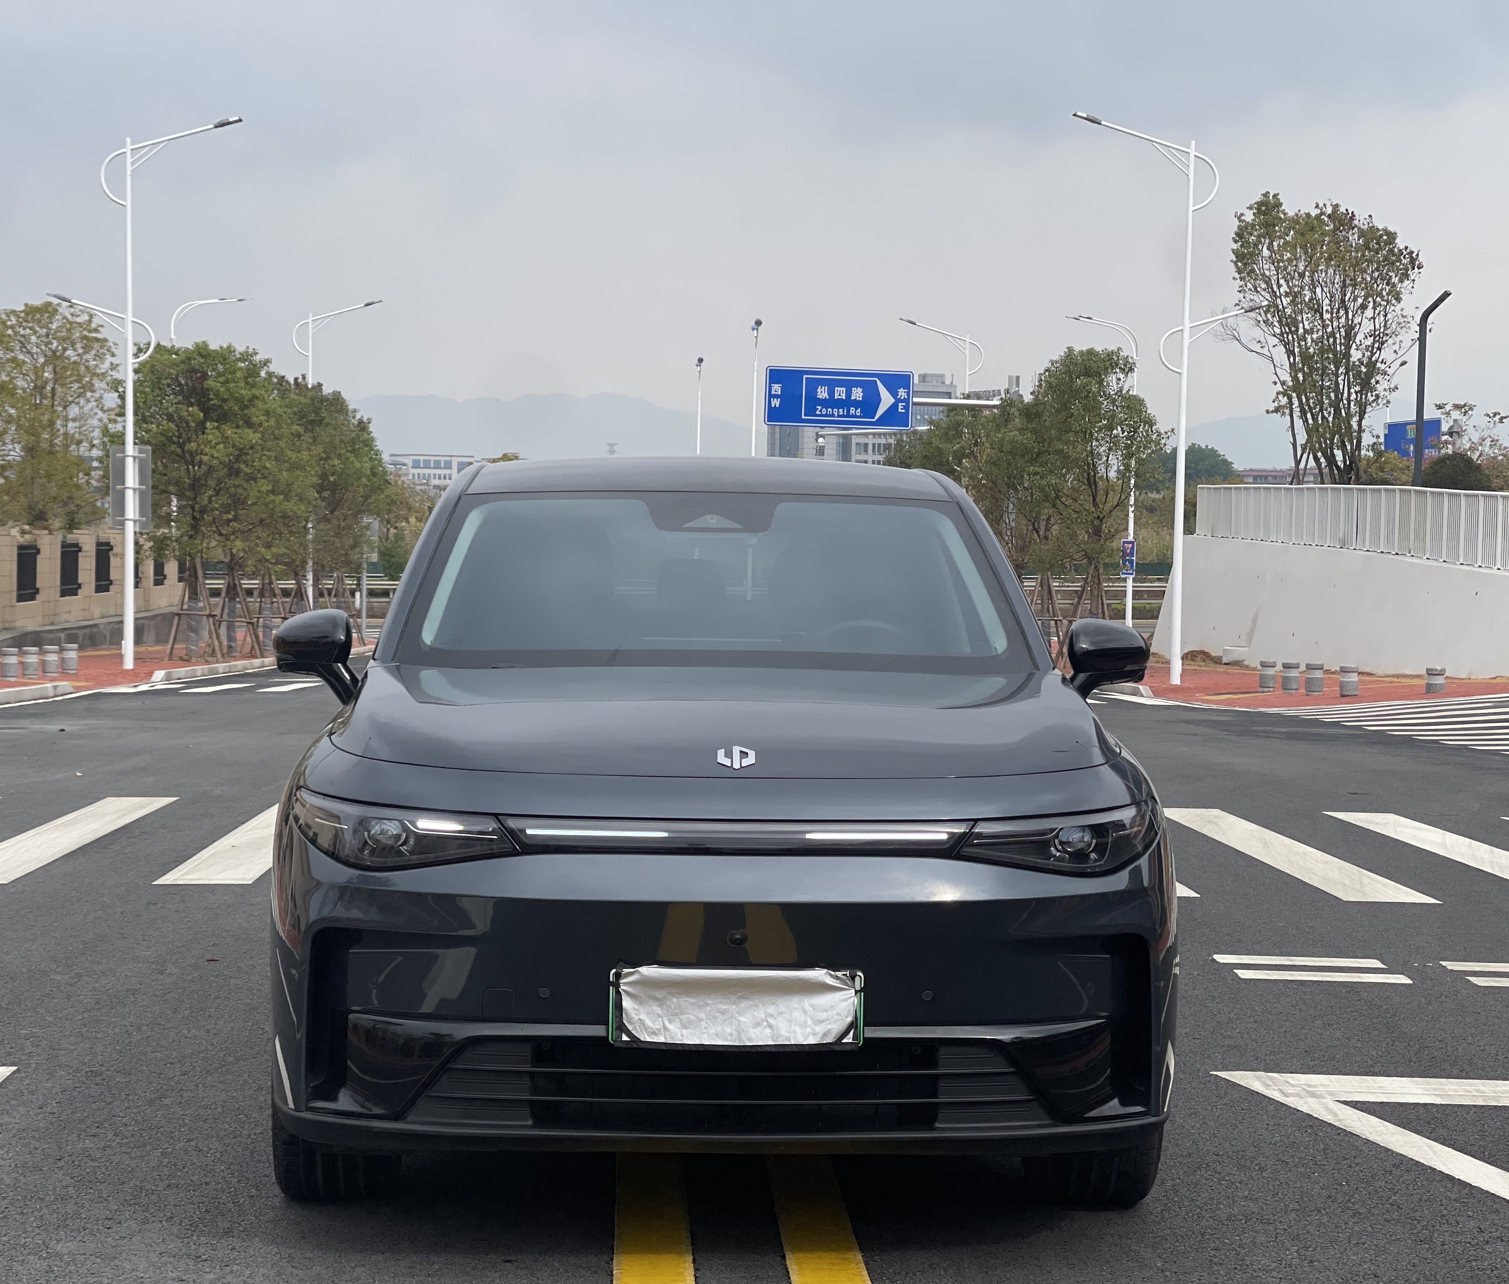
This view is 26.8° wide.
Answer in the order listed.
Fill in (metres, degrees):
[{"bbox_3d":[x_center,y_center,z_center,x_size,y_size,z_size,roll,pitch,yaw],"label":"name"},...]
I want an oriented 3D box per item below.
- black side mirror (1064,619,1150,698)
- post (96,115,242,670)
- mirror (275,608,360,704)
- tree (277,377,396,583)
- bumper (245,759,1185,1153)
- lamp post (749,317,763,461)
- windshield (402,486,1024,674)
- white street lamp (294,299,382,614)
[{"bbox_3d":[0.863,0.039,7.750,0.220,0.205,0.170,1,1,-2],"label":"black side mirror"},{"bbox_3d":[-9.650,-4.114,52.200,2.450,9.100,0.320,1,1,-2],"label":"post"},{"bbox_3d":[-1.060,0.034,7.680,0.220,0.220,0.170,1,1,-2],"label":"mirror"},{"bbox_3d":[-12.168,-3.985,92.000,3.600,7.400,3.500,1,1,0],"label":"tree"},{"bbox_3d":[-0.044,0.612,6.358,1.900,0.730,0.620,1,1,-2],"label":"bumper"},{"bbox_3d":[-0.038,-4.659,90.000,0.350,9.100,2.200,1,1,-1],"label":"lamp post"},{"bbox_3d":[-0.095,-0.157,7.790,1.570,0.500,0.860,1,1,-2],"label":"windshield"},{"bbox_3d":[-10.820,-4.307,82.200,2.400,9.100,0.320,1,1,-2],"label":"white street lamp"}]

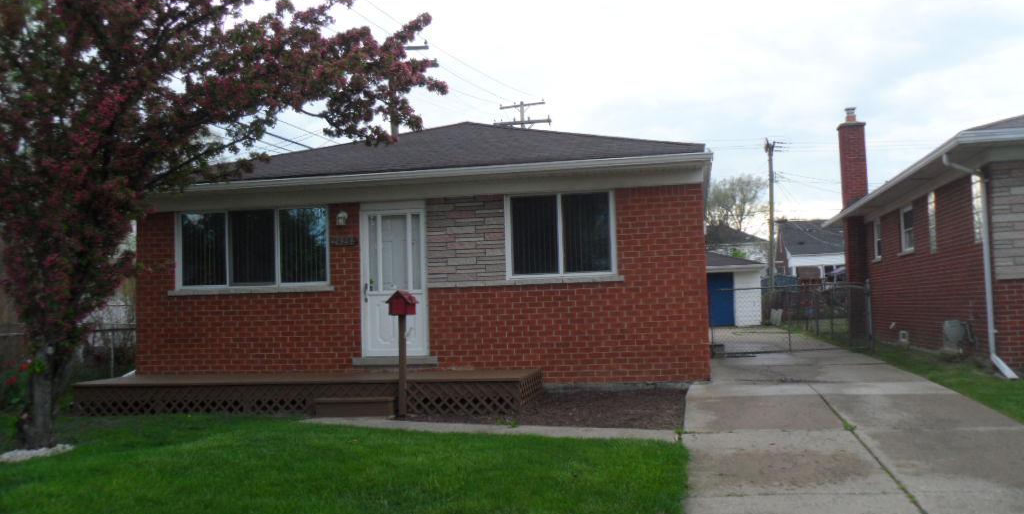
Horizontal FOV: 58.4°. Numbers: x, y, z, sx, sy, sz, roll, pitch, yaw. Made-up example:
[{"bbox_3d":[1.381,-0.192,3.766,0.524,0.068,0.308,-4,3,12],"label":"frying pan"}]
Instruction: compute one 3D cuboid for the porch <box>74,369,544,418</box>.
[{"bbox_3d":[-2.654,1.784,12.053,5.967,0.410,1.370,-2,-2,12],"label":"porch"}]

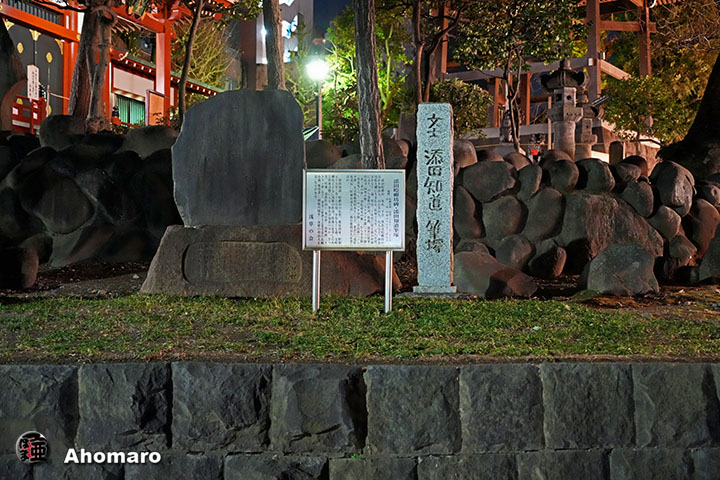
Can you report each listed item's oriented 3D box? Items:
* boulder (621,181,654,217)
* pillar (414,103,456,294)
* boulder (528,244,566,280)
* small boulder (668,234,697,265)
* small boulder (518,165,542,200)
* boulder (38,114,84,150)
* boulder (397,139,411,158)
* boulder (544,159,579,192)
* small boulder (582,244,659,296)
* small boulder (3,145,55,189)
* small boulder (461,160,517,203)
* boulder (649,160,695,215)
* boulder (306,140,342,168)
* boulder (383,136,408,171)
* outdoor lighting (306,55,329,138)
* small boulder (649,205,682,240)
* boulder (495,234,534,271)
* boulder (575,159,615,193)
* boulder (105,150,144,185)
[{"bbox_3d":[3.248,-0.480,10.300,0.398,0.433,0.380,0,0,0],"label":"boulder"},{"bbox_3d":[0.709,-0.379,8.200,0.385,1.749,0.270,0,0,10],"label":"pillar"},{"bbox_3d":[2.115,0.231,9.900,0.439,0.405,0.400,0,0,0],"label":"boulder"},{"bbox_3d":[3.482,0.103,9.500,0.302,0.324,0.275,0,0,0],"label":"small boulder"},{"bbox_3d":[2.002,-0.667,10.300,0.293,0.433,0.360,0,0,0],"label":"small boulder"},{"bbox_3d":[-3.719,-1.331,11.000,0.600,0.475,0.480,0,0,0],"label":"boulder"},{"bbox_3d":[0.503,-1.071,10.300,0.202,0.269,0.205,0,0,0],"label":"boulder"},{"bbox_3d":[2.267,-0.726,9.900,0.383,0.383,0.337,0,0,0],"label":"boulder"},{"bbox_3d":[2.779,0.329,9.350,0.808,0.563,0.600,0,0,0],"label":"small boulder"},{"bbox_3d":[-3.805,-0.844,10.100,0.597,0.505,0.483,0,0,0],"label":"small boulder"},{"bbox_3d":[1.463,-0.658,9.900,0.596,0.473,0.467,0,0,0],"label":"small boulder"},{"bbox_3d":[3.593,-0.585,10.100,0.517,0.654,0.500,0,0,0],"label":"boulder"},{"bbox_3d":[-0.473,-1.025,10.800,0.516,0.393,0.420,0,0,0],"label":"boulder"},{"bbox_3d":[0.402,-0.993,10.100,0.349,0.386,0.323,0,0,0],"label":"boulder"},{"bbox_3d":[-0.725,-2.003,15.000,0.375,2.250,0.360,0,0,0],"label":"outdoor lighting"},{"bbox_3d":[3.333,-0.191,9.600,0.371,0.393,0.336,0,0,0],"label":"small boulder"},{"bbox_3d":[1.738,0.152,9.900,0.450,0.428,0.420,0,0,0],"label":"boulder"},{"bbox_3d":[2.795,-0.762,10.400,0.449,0.402,0.420,0,0,0],"label":"boulder"},{"bbox_3d":[-2.891,-0.884,10.800,0.491,0.430,0.420,0,0,0],"label":"boulder"}]

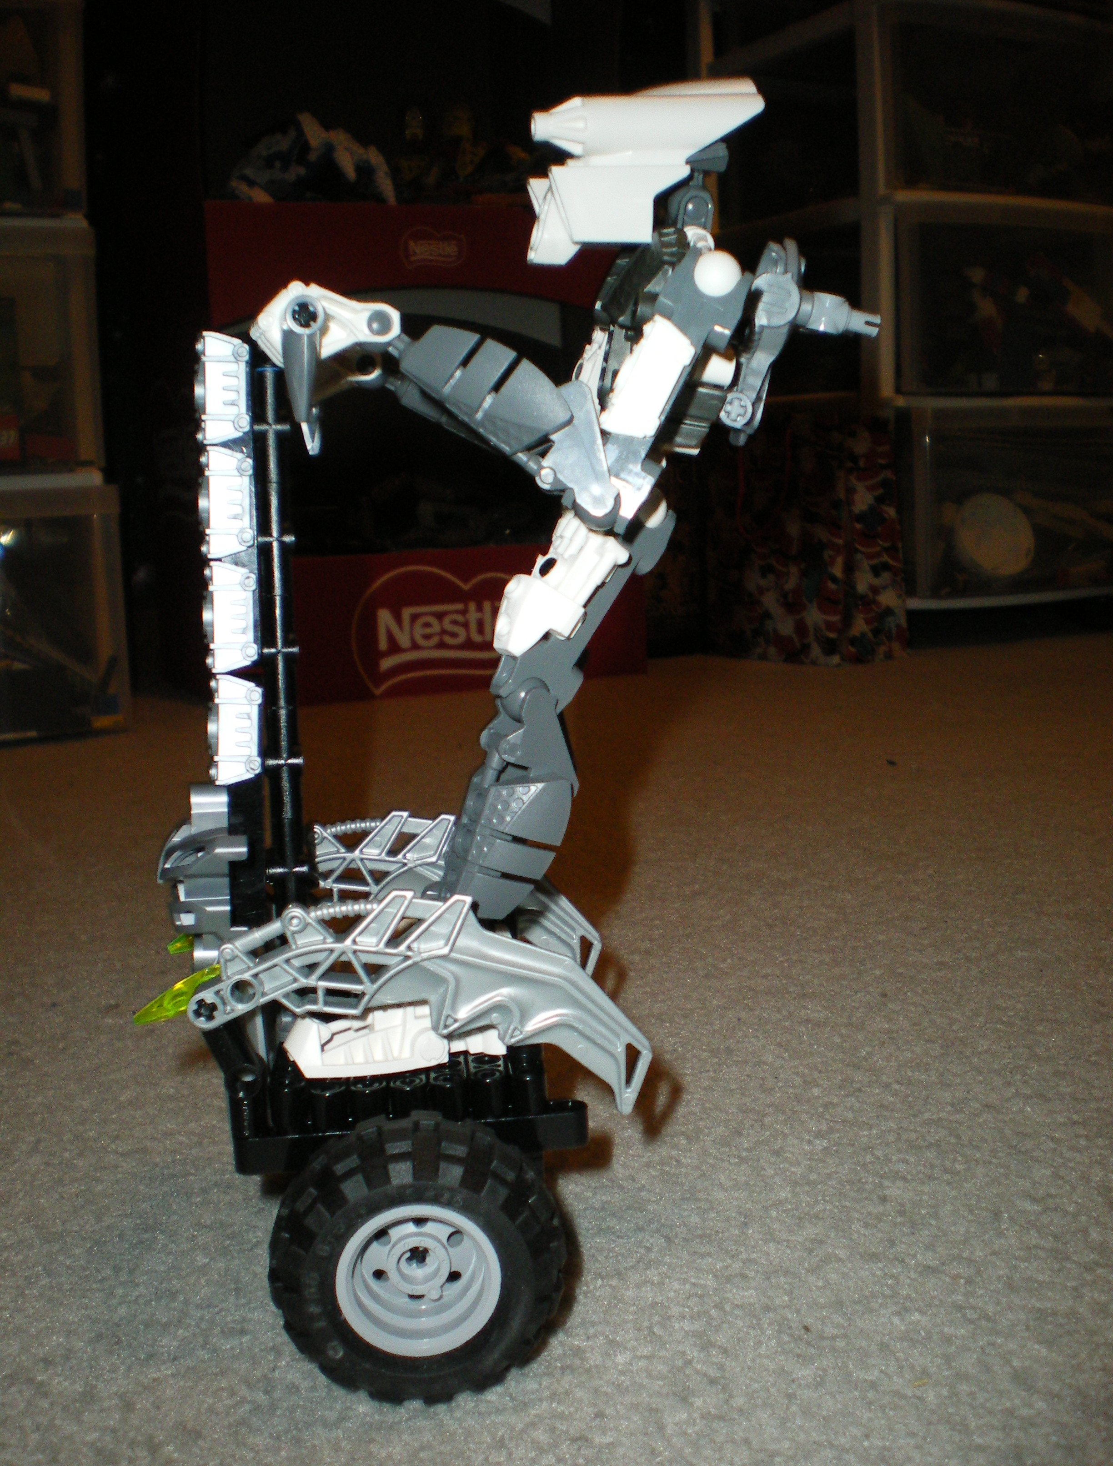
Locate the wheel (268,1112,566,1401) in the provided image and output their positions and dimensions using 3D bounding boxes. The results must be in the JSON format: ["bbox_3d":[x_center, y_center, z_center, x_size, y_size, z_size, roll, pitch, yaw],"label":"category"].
[{"bbox_3d":[-0.026,0.100,0.297,0.056,0.056,0.026,-2,10,-5],"label":"wheel"}]

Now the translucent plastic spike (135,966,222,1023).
[{"bbox_3d":[-0.078,0.056,0.322,0.022,0.009,0.008,-23,10,-2],"label":"translucent plastic spike"}]

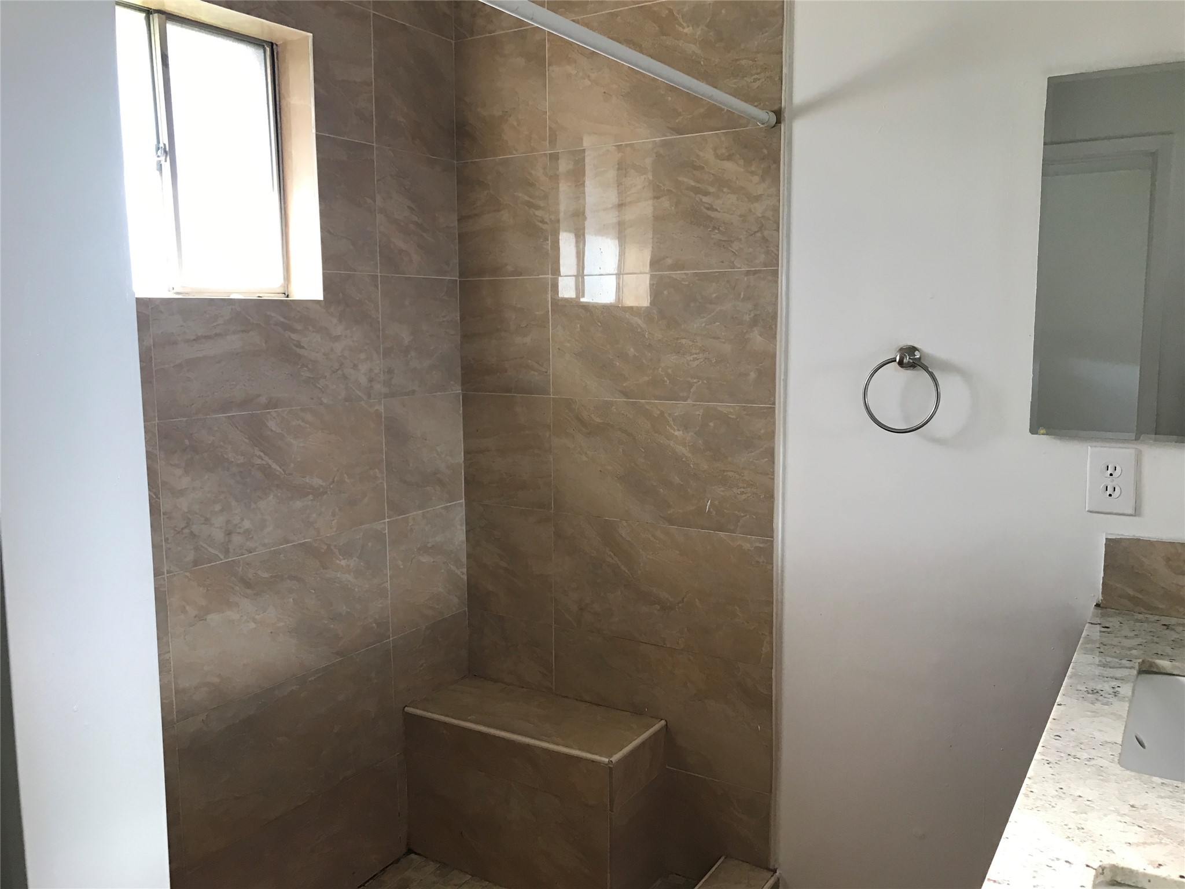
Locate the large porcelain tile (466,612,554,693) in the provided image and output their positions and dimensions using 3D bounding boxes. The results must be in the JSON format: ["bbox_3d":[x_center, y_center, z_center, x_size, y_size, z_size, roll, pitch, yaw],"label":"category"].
[{"bbox_3d":[-0.223,0.561,2.616,0.292,0.188,0.013,4,8,31],"label":"large porcelain tile"}]

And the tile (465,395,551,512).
[{"bbox_3d":[-0.225,0.017,2.547,0.292,0.301,0.013,4,8,31],"label":"tile"}]

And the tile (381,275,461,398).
[{"bbox_3d":[-0.442,-0.277,2.479,0.011,0.303,0.298,4,8,32],"label":"tile"}]

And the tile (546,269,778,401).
[{"bbox_3d":[0.155,-0.258,2.293,0.608,0.303,0.011,4,8,32],"label":"tile"}]

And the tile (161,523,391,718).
[{"bbox_3d":[-0.680,0.378,2.167,0.011,0.303,0.615,4,8,32],"label":"tile"}]

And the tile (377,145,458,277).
[{"bbox_3d":[-0.440,-0.575,2.421,0.013,0.301,0.296,4,8,31],"label":"tile"}]

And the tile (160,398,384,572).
[{"bbox_3d":[-0.676,0.074,2.113,0.013,0.301,0.609,4,8,31],"label":"tile"}]

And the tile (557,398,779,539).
[{"bbox_3d":[0.155,0.045,2.314,0.601,0.301,0.013,4,8,31],"label":"tile"}]

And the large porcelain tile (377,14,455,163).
[{"bbox_3d":[-0.446,-0.884,2.405,0.011,0.303,0.298,4,8,32],"label":"large porcelain tile"}]

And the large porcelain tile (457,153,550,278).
[{"bbox_3d":[-0.228,-0.583,2.472,0.292,0.301,0.013,4,8,31],"label":"large porcelain tile"}]

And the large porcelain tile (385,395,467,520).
[{"bbox_3d":[-0.440,0.026,2.517,0.011,0.303,0.298,4,8,32],"label":"large porcelain tile"}]

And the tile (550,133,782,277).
[{"bbox_3d":[0.154,-0.561,2.256,0.608,0.303,0.011,4,8,32],"label":"tile"}]

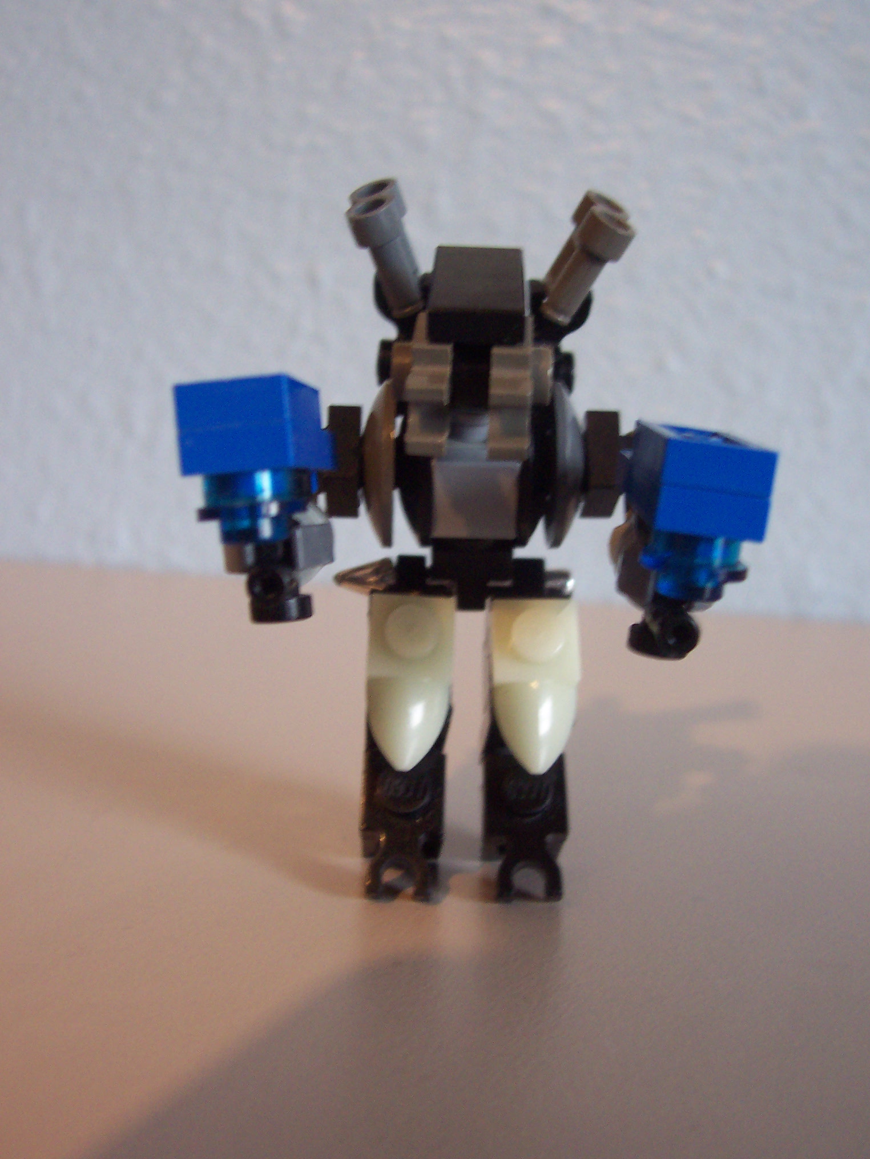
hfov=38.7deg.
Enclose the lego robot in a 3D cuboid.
[{"bbox_3d":[0.003,-0.001,0.109,0.042,0.066,0.041,2,12,1],"label":"lego robot"}]

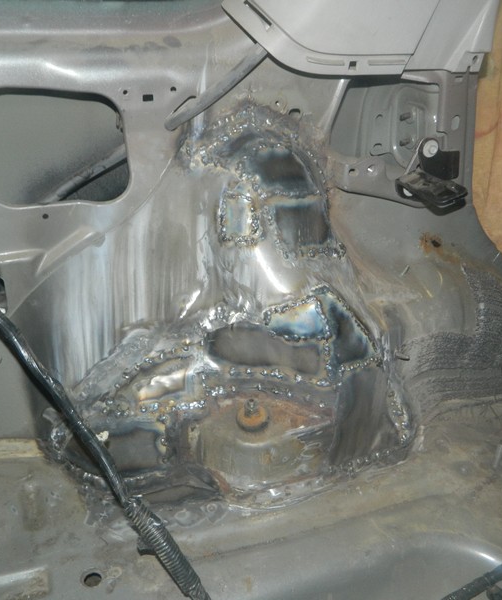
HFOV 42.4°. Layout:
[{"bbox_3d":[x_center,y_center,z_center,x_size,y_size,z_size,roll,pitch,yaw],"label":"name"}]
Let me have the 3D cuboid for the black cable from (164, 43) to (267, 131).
[{"bbox_3d":[-0.047,-0.302,0.930,0.180,0.030,0.036,-40,15,12],"label":"black cable"}]

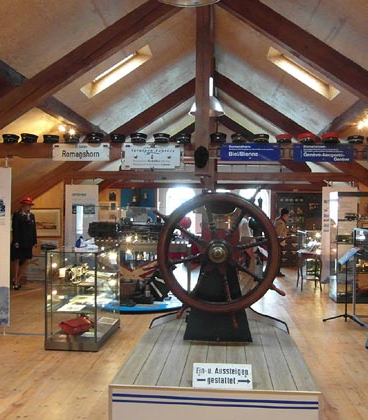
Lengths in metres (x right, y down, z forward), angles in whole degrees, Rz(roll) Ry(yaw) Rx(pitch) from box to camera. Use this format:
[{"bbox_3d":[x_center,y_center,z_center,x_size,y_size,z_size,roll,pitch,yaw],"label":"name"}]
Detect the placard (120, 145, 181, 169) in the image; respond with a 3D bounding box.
[{"bbox_3d":[-0.405,-0.685,5.450,0.770,0.325,0.030,1,0,4],"label":"placard"}]

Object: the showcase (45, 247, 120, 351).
[{"bbox_3d":[-1.267,1.080,5.410,0.630,1.155,1.000,0,0,6],"label":"showcase"}]

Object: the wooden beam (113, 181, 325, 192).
[{"bbox_3d":[1.000,-0.720,12.950,6.500,0.205,0.190,1,0,4],"label":"wooden beam"}]

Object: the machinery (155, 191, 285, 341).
[{"bbox_3d":[0.330,0.435,3.930,1.250,1.450,0.550,0,0,6],"label":"machinery"}]

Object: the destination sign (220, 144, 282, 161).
[{"bbox_3d":[0.858,-0.735,5.390,0.765,0.215,0.030,1,0,4],"label":"destination sign"}]

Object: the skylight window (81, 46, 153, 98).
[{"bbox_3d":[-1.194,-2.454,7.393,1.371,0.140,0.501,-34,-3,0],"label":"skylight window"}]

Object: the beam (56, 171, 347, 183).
[{"bbox_3d":[0.460,-0.745,9.330,6.450,0.205,0.190,1,0,4],"label":"beam"}]

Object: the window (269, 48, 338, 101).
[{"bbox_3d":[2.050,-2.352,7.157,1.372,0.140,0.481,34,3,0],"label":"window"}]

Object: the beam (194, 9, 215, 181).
[{"bbox_3d":[0.252,-1.660,5.480,0.200,2.450,0.200,0,0,3],"label":"beam"}]

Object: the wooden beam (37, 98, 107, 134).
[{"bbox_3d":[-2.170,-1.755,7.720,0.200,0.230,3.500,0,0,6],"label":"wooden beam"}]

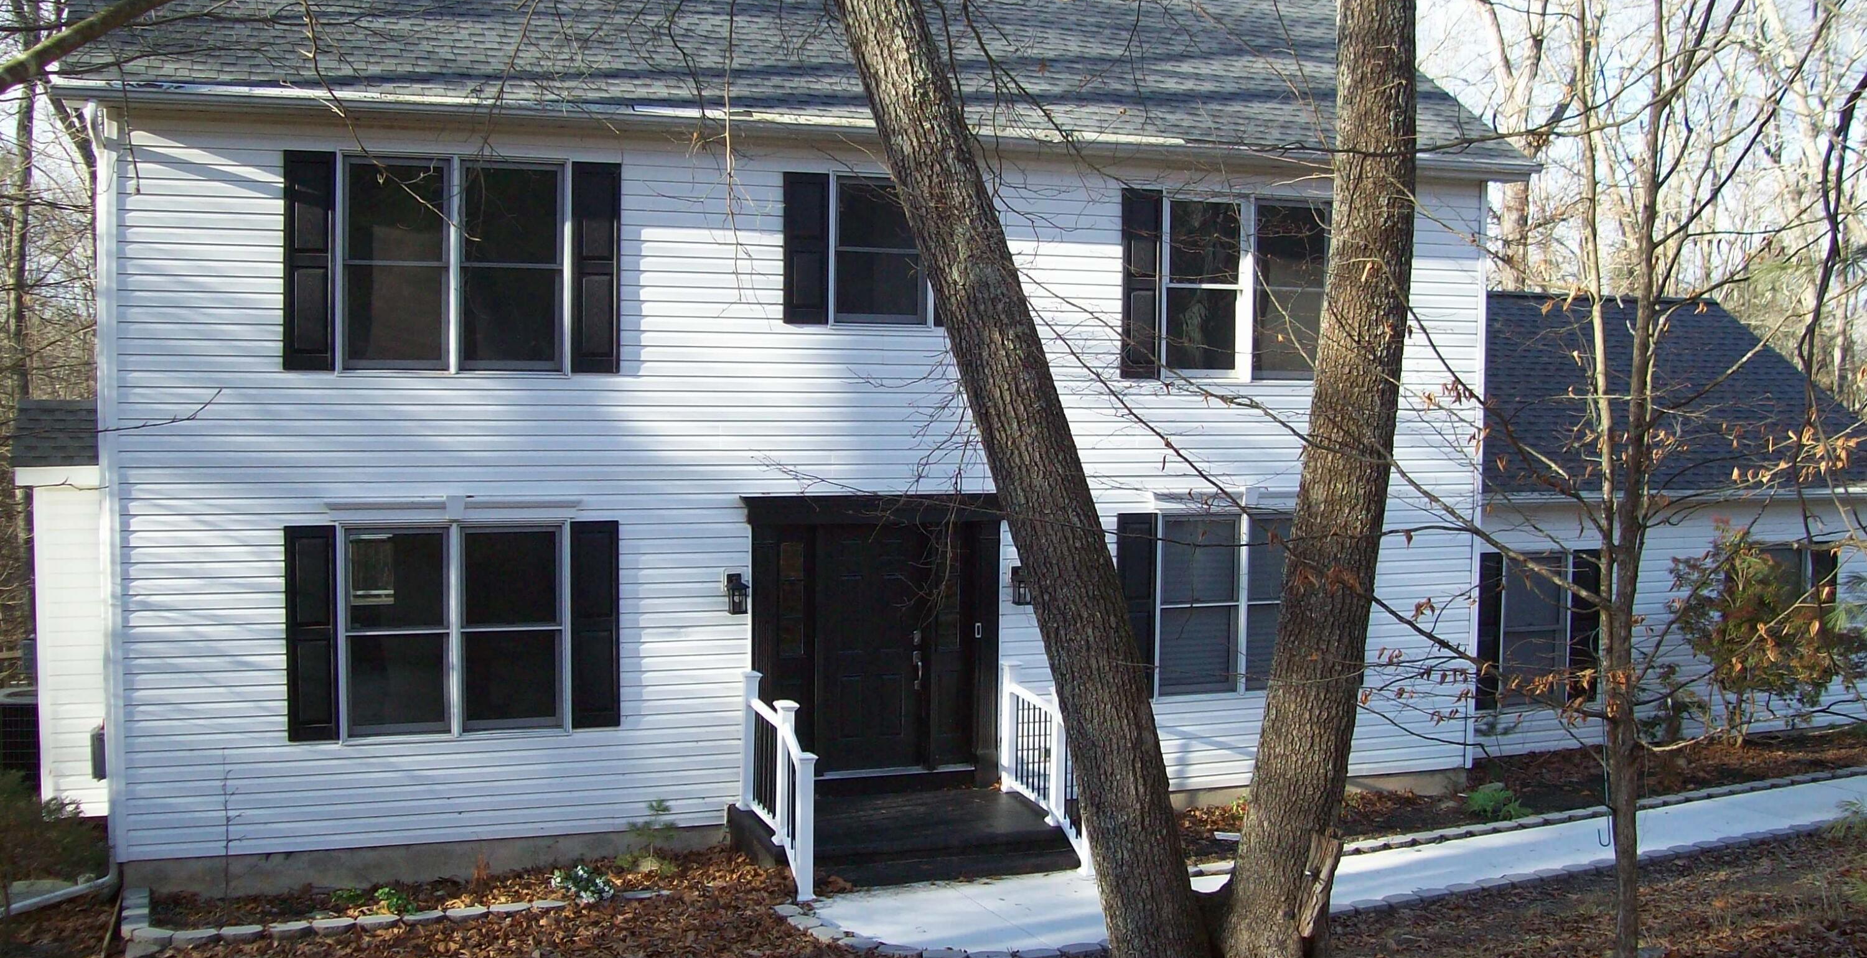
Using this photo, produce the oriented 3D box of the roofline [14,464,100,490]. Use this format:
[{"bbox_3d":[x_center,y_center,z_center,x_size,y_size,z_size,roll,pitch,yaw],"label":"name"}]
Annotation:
[{"bbox_3d":[-6.760,-0.012,15.110,0.690,0.180,0.200,0,3,-19],"label":"roofline"}]

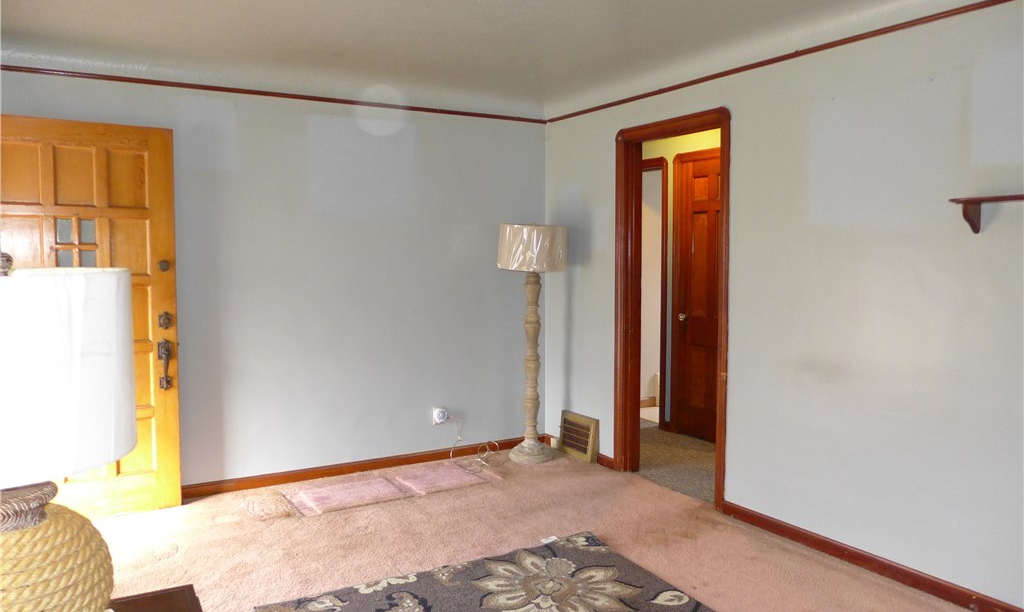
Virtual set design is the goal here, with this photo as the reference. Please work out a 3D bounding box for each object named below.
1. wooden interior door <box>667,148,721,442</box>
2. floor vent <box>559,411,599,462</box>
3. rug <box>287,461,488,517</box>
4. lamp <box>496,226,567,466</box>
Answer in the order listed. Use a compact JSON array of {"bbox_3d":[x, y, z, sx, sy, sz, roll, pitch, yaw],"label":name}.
[{"bbox_3d":[1.451,-0.039,5.120,0.070,2.080,0.720,-3,5,-33],"label":"wooden interior door"},{"bbox_3d":[0.446,0.882,4.793,0.055,0.290,0.345,-3,5,-33],"label":"floor vent"},{"bbox_3d":[-0.723,1.064,4.194,1.120,0.020,0.430,-2,4,-31],"label":"rug"},{"bbox_3d":[0.134,0.244,4.751,0.460,1.570,0.460,0,4,0],"label":"lamp"}]

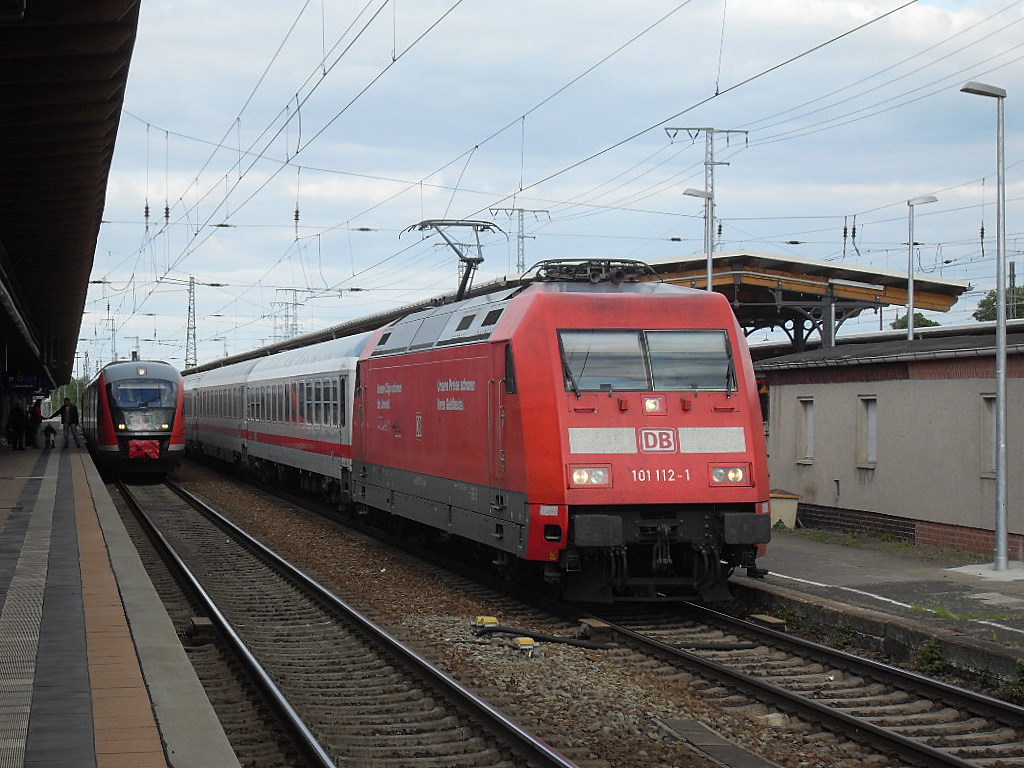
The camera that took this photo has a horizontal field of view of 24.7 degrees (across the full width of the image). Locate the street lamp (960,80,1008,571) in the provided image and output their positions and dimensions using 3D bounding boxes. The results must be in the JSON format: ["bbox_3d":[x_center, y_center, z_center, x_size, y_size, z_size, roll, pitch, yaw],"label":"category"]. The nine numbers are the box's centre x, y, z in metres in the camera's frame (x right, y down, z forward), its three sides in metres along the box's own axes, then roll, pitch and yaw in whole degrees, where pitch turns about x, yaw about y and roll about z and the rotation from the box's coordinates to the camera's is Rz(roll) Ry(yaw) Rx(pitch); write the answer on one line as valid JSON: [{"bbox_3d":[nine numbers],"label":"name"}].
[{"bbox_3d":[6.290,-0.780,31.200,0.600,6.500,0.240,0,-1,-11],"label":"street lamp"}]

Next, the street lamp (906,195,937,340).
[{"bbox_3d":[8.480,-0.620,48.200,0.600,6.500,0.240,0,-1,-11],"label":"street lamp"}]

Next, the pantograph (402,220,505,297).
[{"bbox_3d":[-0.900,-1.990,40.600,1.950,1.700,2.200,0,-1,-11],"label":"pantograph"}]

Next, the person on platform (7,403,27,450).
[{"bbox_3d":[-16.960,1.455,80.200,0.600,1.660,0.450,0,-1,-11],"label":"person on platform"}]

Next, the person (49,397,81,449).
[{"bbox_3d":[-15.890,1.390,83.000,1.050,1.780,0.500,0,-1,-5],"label":"person"}]

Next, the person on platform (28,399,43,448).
[{"bbox_3d":[-16.890,1.420,83.000,0.520,1.740,0.450,0,-1,-18],"label":"person on platform"}]

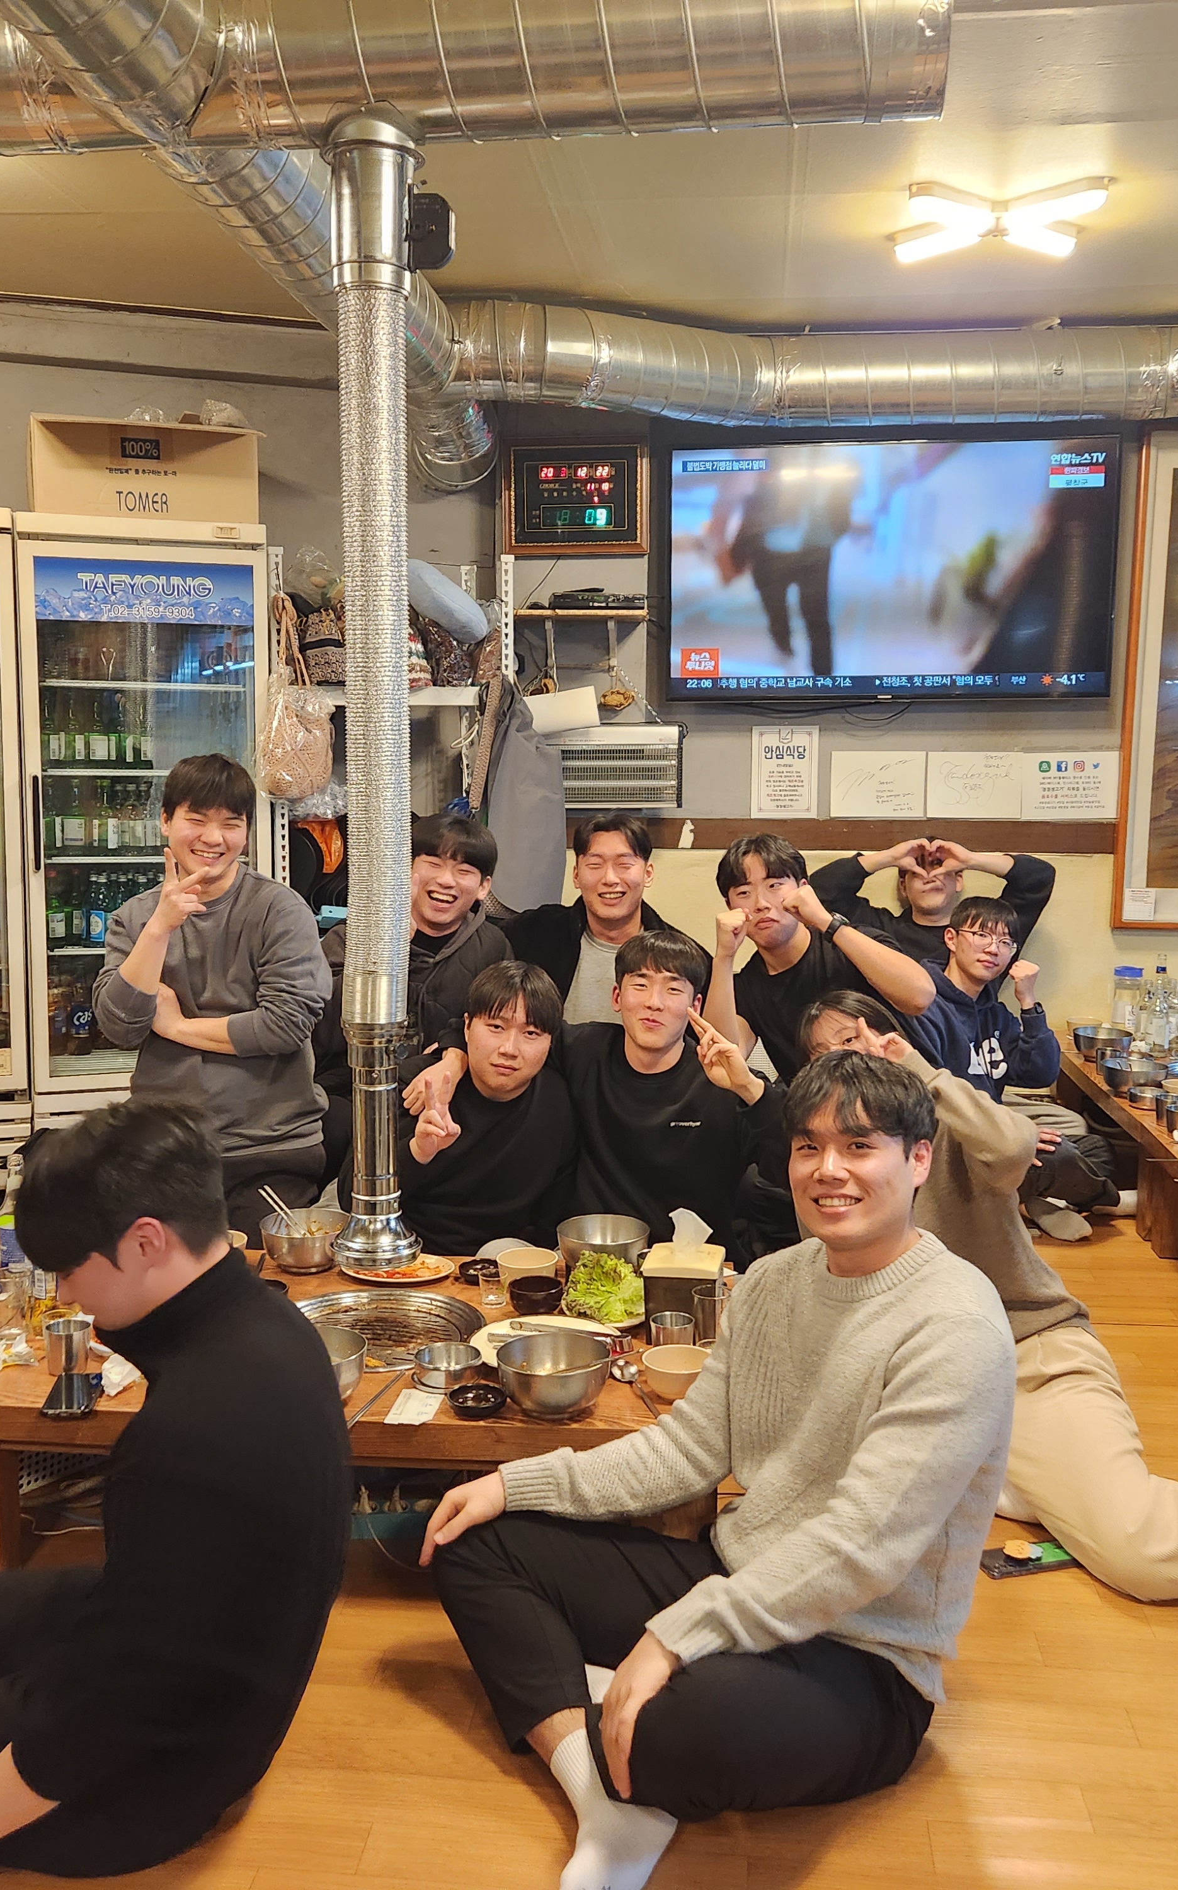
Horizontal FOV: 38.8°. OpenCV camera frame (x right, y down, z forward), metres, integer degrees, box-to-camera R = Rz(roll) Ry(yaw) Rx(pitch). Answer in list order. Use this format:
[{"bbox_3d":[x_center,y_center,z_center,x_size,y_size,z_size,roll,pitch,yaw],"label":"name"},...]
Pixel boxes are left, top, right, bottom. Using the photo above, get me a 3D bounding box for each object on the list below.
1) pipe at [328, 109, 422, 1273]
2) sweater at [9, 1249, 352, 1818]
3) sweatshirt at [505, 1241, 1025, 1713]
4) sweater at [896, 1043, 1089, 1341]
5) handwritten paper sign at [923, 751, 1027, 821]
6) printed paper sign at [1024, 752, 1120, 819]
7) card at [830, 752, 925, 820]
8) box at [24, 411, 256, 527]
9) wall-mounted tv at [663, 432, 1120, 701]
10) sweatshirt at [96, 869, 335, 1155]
[{"bbox_3d":[-0.317,-0.345,2.502,0.140,1.690,0.140,1,7,0],"label":"pipe"},{"bbox_3d":[-0.471,0.661,1.950,0.390,0.610,0.480,1,7,5],"label":"sweater"},{"bbox_3d":[0.245,0.644,2.060,0.560,0.540,0.520,-5,8,-44],"label":"sweatshirt"},{"bbox_3d":[0.609,0.392,2.720,0.460,0.520,0.380,6,8,37],"label":"sweater"},{"bbox_3d":[1.257,-0.517,5.447,0.297,0.210,0.006,1,7,5],"label":"handwritten paper sign"},{"bbox_3d":[1.561,-0.514,5.419,0.297,0.210,0.006,1,7,5],"label":"printed paper sign"},{"bbox_3d":[0.930,-0.514,5.400,0.300,0.210,0.008,2,7,8],"label":"card"},{"bbox_3d":[-1.306,-1.333,4.866,0.615,0.269,0.380,-2,6,-22],"label":"box"},{"bbox_3d":[0.979,-1.223,5.509,1.440,0.828,0.060,1,7,10],"label":"wall-mounted tv"},{"bbox_3d":[-0.793,0.143,3.520,0.470,0.610,0.310,0,7,-6],"label":"sweatshirt"}]

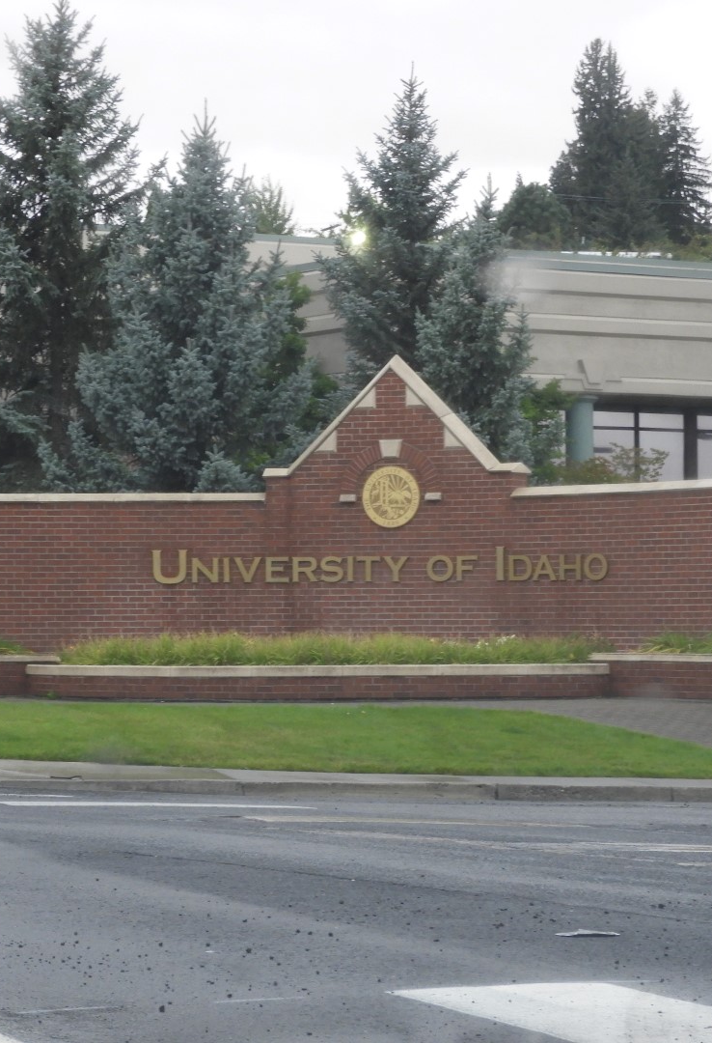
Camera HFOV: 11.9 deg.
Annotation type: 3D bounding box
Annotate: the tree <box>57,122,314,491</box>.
[{"bbox_3d":[-2.226,-2.181,46.800,3.700,7.000,3.700,0,-1,0],"label":"tree"}]

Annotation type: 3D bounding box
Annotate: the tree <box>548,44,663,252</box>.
[{"bbox_3d":[14.667,-21.157,200.000,7.000,14.130,7.000,0,-1,0],"label":"tree"}]

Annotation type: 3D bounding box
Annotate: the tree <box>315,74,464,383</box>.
[{"bbox_3d":[0.795,-2.654,49.500,3.300,7.780,3.300,0,-1,0],"label":"tree"}]

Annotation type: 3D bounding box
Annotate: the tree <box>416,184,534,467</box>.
[{"bbox_3d":[1.772,-1.697,47.000,2.300,5.920,2.300,0,-1,0],"label":"tree"}]

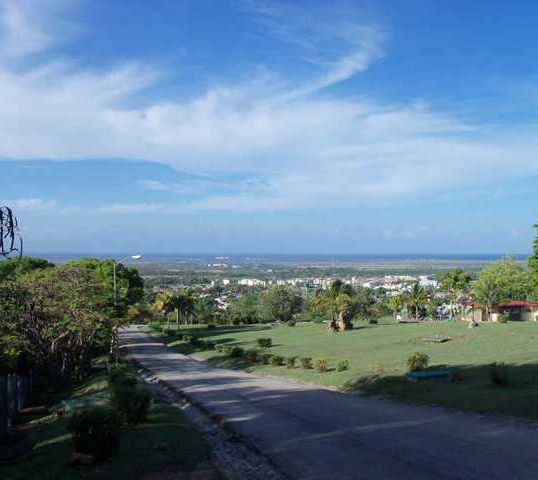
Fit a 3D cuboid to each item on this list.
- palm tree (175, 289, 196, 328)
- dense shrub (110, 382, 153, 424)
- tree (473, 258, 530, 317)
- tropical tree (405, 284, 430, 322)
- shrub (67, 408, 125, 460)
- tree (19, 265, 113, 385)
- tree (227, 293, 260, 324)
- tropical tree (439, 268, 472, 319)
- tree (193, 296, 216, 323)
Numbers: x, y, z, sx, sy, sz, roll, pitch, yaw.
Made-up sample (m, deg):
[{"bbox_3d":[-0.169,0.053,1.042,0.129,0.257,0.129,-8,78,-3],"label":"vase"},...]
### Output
[{"bbox_3d":[-12.646,10.223,98.000,3.029,5.755,2.877,0,-1,-7],"label":"palm tree"},{"bbox_3d":[-2.720,3.234,12.800,0.827,0.781,0.785,0,-1,-12],"label":"dense shrub"},{"bbox_3d":[36.648,7.487,102.000,8.827,9.142,8.386,0,-1,20],"label":"tree"},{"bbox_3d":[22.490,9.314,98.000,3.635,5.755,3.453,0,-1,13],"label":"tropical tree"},{"bbox_3d":[-2.467,2.751,9.200,0.756,0.722,0.719,0,-1,-15],"label":"shrub"},{"bbox_3d":[-7.823,3.265,25.000,3.632,4.636,3.450,0,-1,-17],"label":"tree"},{"bbox_3d":[-4.138,11.115,105.000,5.192,5.192,4.933,0,-1,-2],"label":"tree"},{"bbox_3d":[29.397,8.433,102.000,5.044,7.881,4.792,0,-1,16],"label":"tropical tree"},{"bbox_3d":[-10.466,11.439,105.000,3.570,4.543,3.391,0,-1,-6],"label":"tree"}]

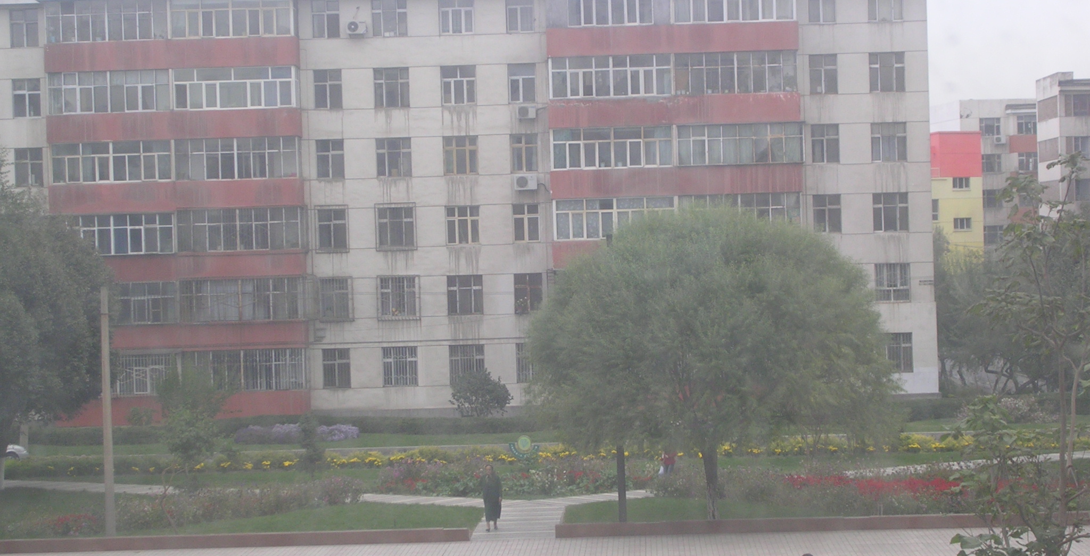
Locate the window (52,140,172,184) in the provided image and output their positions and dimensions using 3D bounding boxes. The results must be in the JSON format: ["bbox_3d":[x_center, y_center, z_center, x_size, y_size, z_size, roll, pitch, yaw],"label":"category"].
[{"bbox_3d":[-17.427,-4.648,109.093,4.790,1.646,0.200,-2,0,0],"label":"window"}]

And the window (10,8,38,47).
[{"bbox_3d":[-20.855,-10.019,108.366,1.081,1.502,0.150,-2,1,1],"label":"window"}]

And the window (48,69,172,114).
[{"bbox_3d":[-17.896,-7.620,111.153,4.950,1.711,0.200,-2,0,2],"label":"window"}]

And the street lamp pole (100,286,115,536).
[{"bbox_3d":[-10.198,3.106,63.061,0.230,5.836,0.230,-2,1,1],"label":"street lamp pole"}]

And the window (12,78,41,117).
[{"bbox_3d":[-20.948,-7.298,109.471,1.127,1.517,0.150,-2,1,1],"label":"window"}]

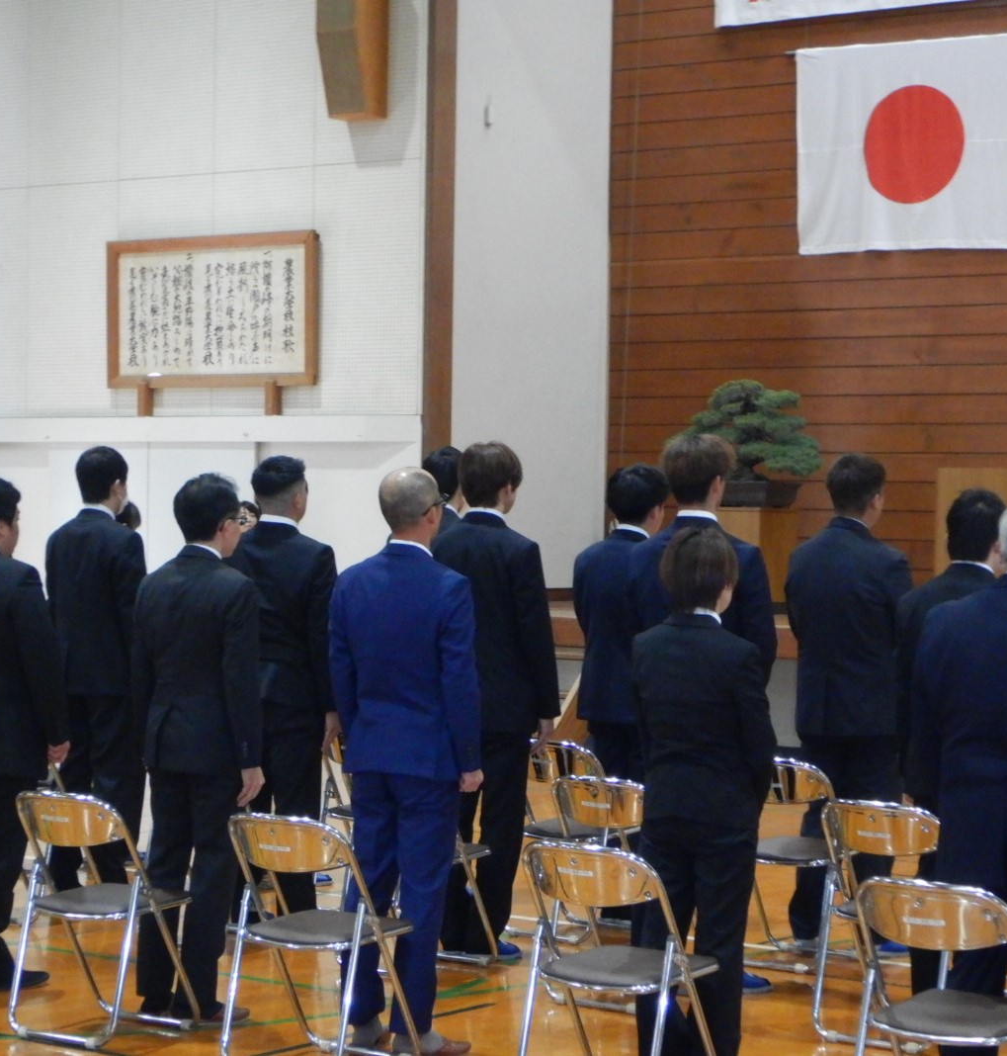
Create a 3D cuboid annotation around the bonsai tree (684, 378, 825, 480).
[{"bbox_3d":[1.694,-0.664,16.823,0.900,0.700,0.740,1,1,33],"label":"bonsai tree"}]

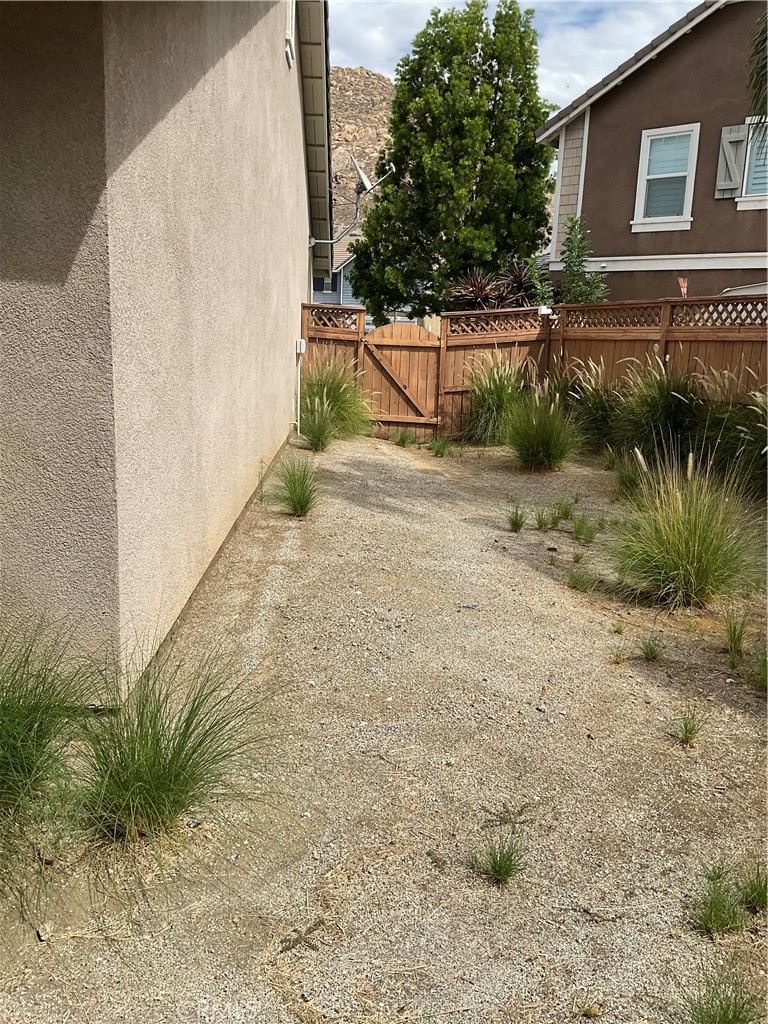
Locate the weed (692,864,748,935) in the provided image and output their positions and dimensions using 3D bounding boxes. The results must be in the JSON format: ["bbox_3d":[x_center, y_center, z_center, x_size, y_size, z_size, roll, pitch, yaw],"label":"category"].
[{"bbox_3d":[0.846,0.969,2.156,0.132,0.134,0.117,7,12,24],"label":"weed"}]

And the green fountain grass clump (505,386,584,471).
[{"bbox_3d":[2.049,-1.072,11.021,1.011,1.021,0.930,4,11,10],"label":"green fountain grass clump"}]

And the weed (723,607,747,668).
[{"bbox_3d":[1.627,0.572,3.981,0.111,0.249,0.103,7,12,23],"label":"weed"}]

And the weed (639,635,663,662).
[{"bbox_3d":[1.309,0.666,4.213,0.118,0.134,0.109,6,11,18],"label":"weed"}]

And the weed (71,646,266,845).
[{"bbox_3d":[-0.626,0.674,2.564,0.532,0.456,0.470,-1,11,-16],"label":"weed"}]

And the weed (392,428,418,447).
[{"bbox_3d":[0.326,-1.136,13.018,0.395,0.263,0.364,2,11,1],"label":"weed"}]

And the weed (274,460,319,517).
[{"bbox_3d":[-0.713,-0.189,6.993,0.356,0.406,0.314,1,11,-6],"label":"weed"}]

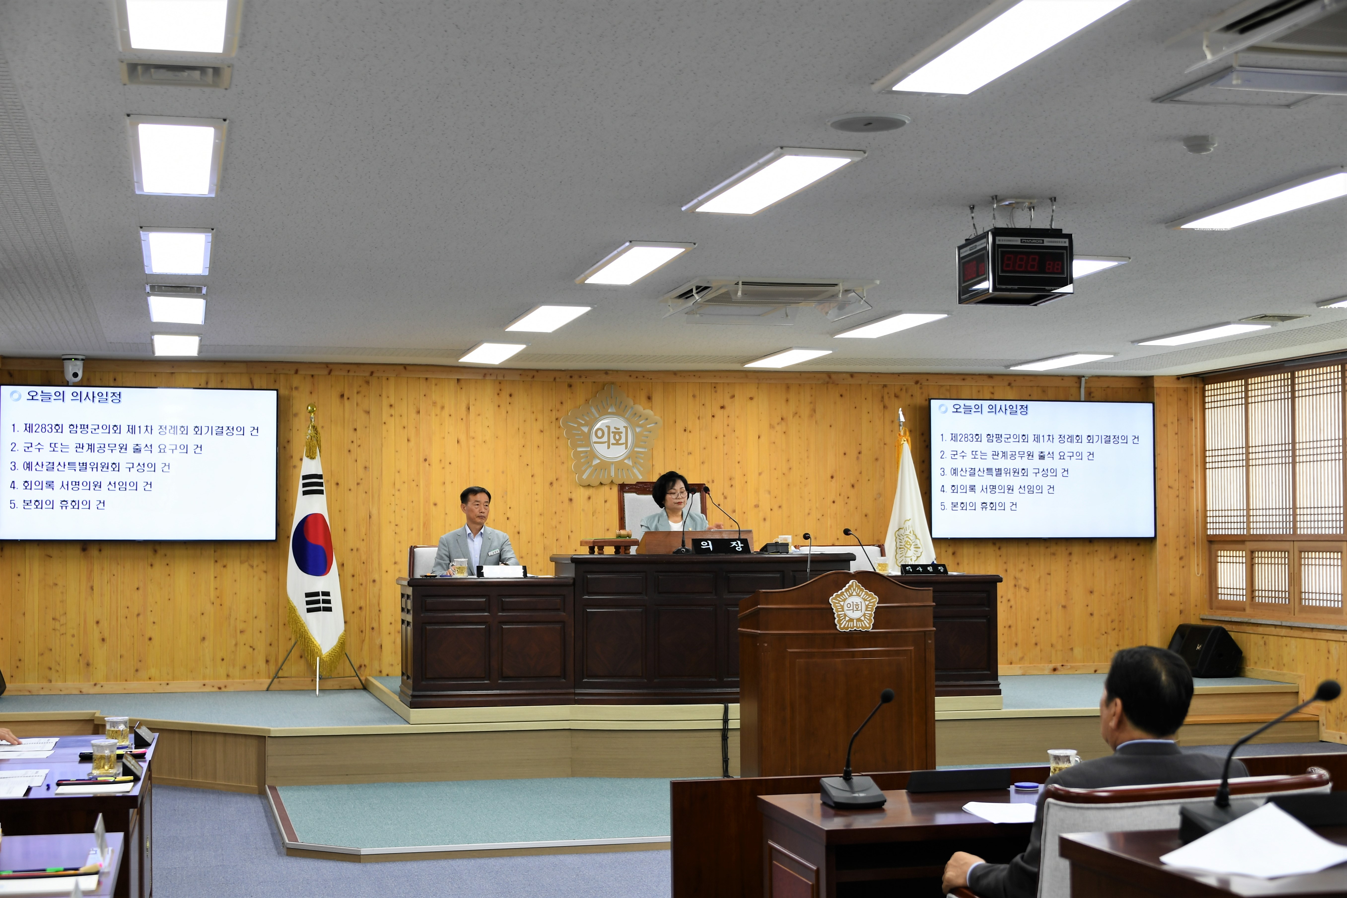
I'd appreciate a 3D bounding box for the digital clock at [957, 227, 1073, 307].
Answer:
[{"bbox_3d":[1.339,-0.704,7.351,0.333,0.235,0.371,0,-3,-10],"label":"digital clock"}]

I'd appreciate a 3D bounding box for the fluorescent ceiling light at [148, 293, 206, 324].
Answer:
[{"bbox_3d":[-2.803,-0.790,10.573,0.310,0.050,1.220,1,-3,-15],"label":"fluorescent ceiling light"}]

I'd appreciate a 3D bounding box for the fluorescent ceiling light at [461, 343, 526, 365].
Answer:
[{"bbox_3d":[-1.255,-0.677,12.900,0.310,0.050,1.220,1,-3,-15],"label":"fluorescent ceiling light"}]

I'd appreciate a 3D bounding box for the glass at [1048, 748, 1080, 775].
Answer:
[{"bbox_3d":[1.021,0.837,4.874,0.090,0.096,0.079,1,-3,-15],"label":"glass"}]

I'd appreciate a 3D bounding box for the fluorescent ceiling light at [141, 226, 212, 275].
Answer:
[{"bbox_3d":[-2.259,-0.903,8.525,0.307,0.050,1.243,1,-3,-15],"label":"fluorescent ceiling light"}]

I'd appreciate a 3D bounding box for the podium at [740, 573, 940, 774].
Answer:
[{"bbox_3d":[0.822,1.237,9.469,0.936,1.245,0.390,1,-3,-15],"label":"podium"}]

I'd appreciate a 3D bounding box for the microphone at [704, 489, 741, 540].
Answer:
[{"bbox_3d":[0.321,0.452,11.768,0.270,0.422,0.130,-1,-3,22],"label":"microphone"}]

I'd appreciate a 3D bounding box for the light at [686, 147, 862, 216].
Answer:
[{"bbox_3d":[0.355,-0.991,7.036,0.310,0.036,1.220,1,-3,-15],"label":"light"}]

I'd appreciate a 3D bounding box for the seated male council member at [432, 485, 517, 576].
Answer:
[{"bbox_3d":[-1.244,0.911,11.760,0.550,1.320,0.720,1,-3,-15],"label":"seated male council member"}]

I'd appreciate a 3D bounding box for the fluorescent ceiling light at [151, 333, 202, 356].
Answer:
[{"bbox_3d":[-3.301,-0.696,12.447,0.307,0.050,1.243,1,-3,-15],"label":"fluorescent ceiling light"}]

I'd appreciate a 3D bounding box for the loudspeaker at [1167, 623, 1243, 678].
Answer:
[{"bbox_3d":[4.168,1.591,14.749,0.375,0.380,0.600,1,-3,-15],"label":"loudspeaker"}]

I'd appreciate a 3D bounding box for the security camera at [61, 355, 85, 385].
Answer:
[{"bbox_3d":[-4.185,-0.554,13.059,0.155,0.200,0.155,1,-3,-25],"label":"security camera"}]

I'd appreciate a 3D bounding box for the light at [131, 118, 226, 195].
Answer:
[{"bbox_3d":[-1.741,-1.009,6.556,0.310,0.036,1.220,1,-3,-15],"label":"light"}]

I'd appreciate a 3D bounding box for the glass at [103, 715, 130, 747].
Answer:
[{"bbox_3d":[-1.953,0.986,6.566,0.085,0.094,0.088,1,-3,-15],"label":"glass"}]

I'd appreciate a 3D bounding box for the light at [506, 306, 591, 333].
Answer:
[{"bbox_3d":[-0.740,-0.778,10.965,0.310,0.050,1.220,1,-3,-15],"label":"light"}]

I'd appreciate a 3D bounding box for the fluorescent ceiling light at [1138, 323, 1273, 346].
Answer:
[{"bbox_3d":[3.357,-0.724,11.904,0.310,0.036,1.220,1,-3,-15],"label":"fluorescent ceiling light"}]

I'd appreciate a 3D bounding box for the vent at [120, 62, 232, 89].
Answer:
[{"bbox_3d":[-1.410,-1.060,5.306,0.310,0.045,0.300,1,-3,-15],"label":"vent"}]

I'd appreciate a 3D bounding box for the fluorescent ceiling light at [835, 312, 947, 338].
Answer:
[{"bbox_3d":[1.312,-0.764,11.380,0.310,0.050,1.220,1,-3,-15],"label":"fluorescent ceiling light"}]

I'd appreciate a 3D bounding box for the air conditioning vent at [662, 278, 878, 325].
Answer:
[{"bbox_3d":[0.491,-0.790,9.909,0.950,0.110,0.950,1,-3,-15],"label":"air conditioning vent"}]

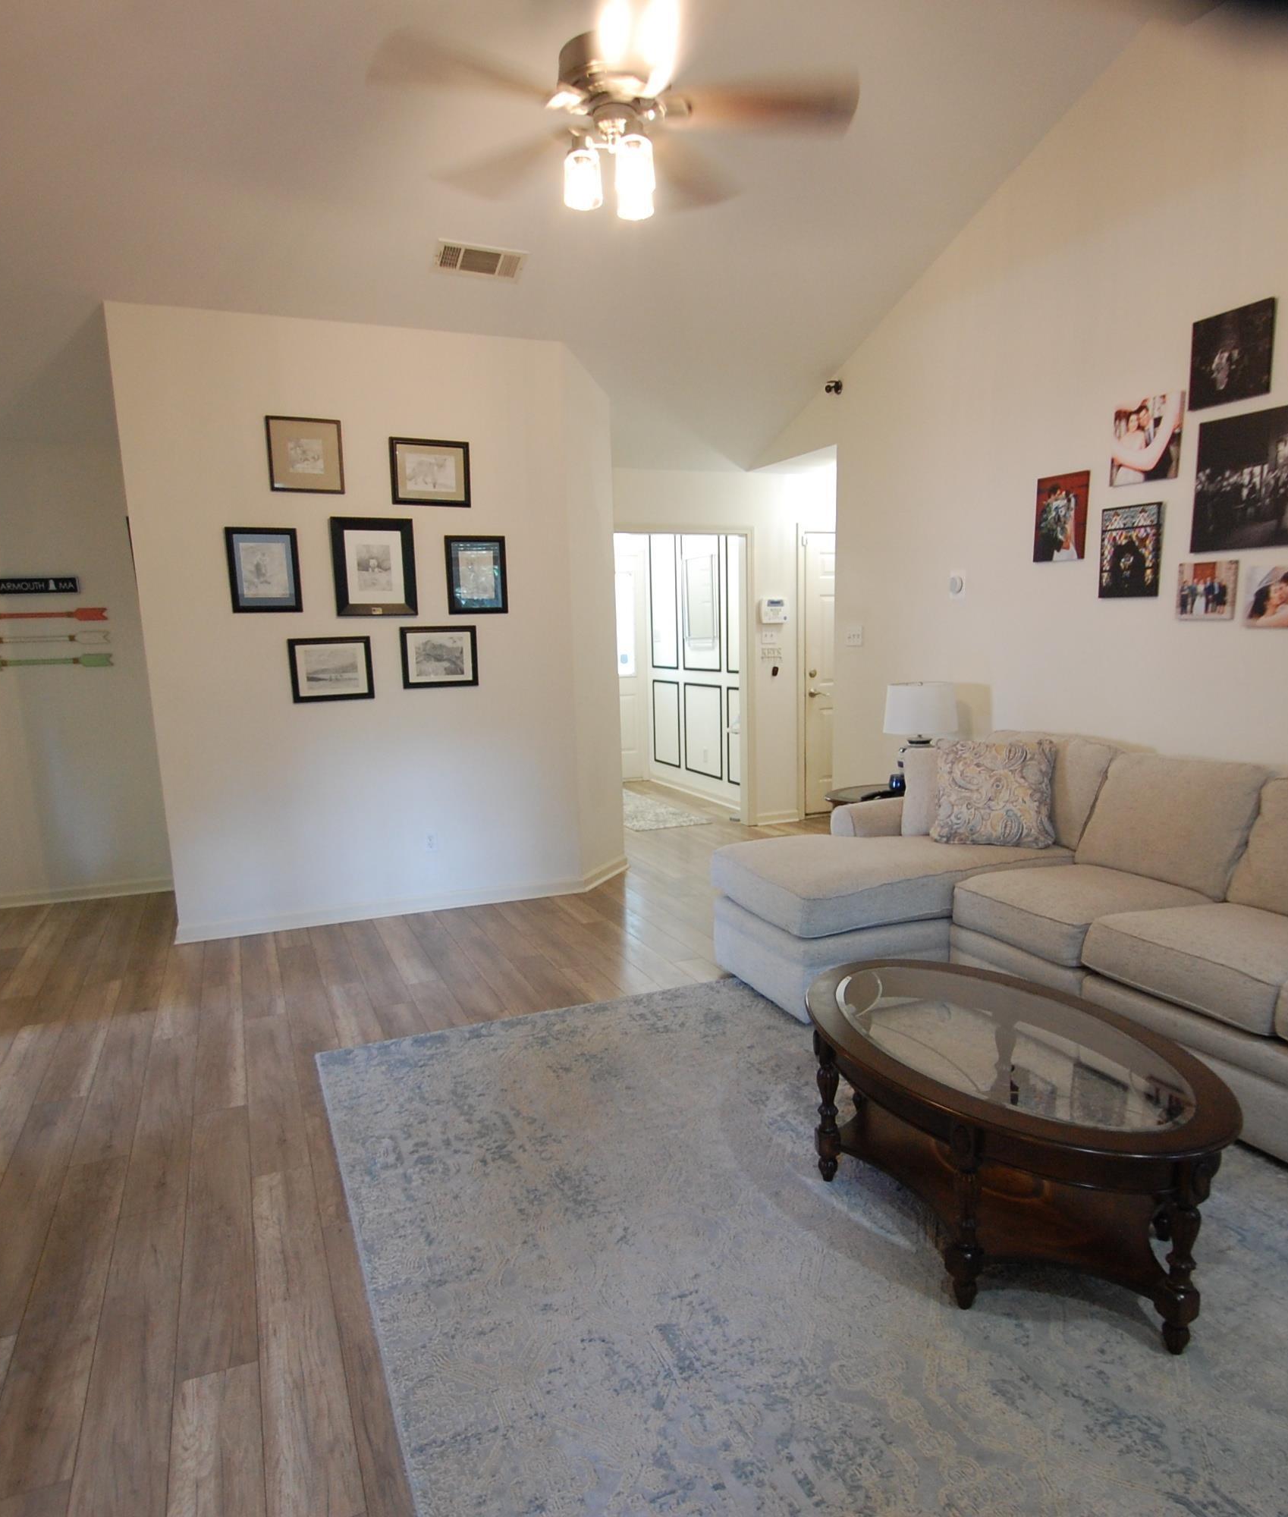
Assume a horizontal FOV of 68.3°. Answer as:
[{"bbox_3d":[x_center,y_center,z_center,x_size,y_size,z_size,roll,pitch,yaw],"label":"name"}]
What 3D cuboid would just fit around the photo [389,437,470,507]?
[{"bbox_3d":[-1.030,-1.375,4.596,0.372,0.304,0.022,-5,9,-18],"label":"photo"}]

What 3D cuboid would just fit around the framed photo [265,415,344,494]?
[{"bbox_3d":[-1.596,-1.427,4.493,0.330,0.337,0.022,-5,10,-20],"label":"framed photo"}]

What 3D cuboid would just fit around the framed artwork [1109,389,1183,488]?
[{"bbox_3d":[1.987,-1.253,3.744,0.025,0.327,0.310,-6,10,-23],"label":"framed artwork"}]

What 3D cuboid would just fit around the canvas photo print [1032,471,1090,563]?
[{"bbox_3d":[1.820,-1.038,4.121,0.024,0.357,0.279,-5,10,-23],"label":"canvas photo print"}]

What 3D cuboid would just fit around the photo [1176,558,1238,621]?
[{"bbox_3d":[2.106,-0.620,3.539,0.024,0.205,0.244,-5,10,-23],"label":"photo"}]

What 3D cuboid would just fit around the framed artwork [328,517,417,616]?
[{"bbox_3d":[-1.292,-0.917,4.572,0.376,0.458,0.026,-5,9,-18],"label":"framed artwork"}]

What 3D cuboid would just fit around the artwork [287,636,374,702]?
[{"bbox_3d":[-1.500,-0.427,4.572,0.370,0.300,0.022,-5,9,-18],"label":"artwork"}]

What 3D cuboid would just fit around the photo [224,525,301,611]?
[{"bbox_3d":[-1.792,-0.886,4.496,0.309,0.393,0.022,-5,10,-20],"label":"photo"}]

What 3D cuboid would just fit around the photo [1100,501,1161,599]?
[{"bbox_3d":[1.982,-0.836,3.853,0.025,0.364,0.279,-6,10,-23],"label":"photo"}]

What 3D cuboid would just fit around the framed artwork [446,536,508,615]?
[{"bbox_3d":[-0.851,-0.932,4.854,0.302,0.385,0.022,-5,10,-20],"label":"framed artwork"}]

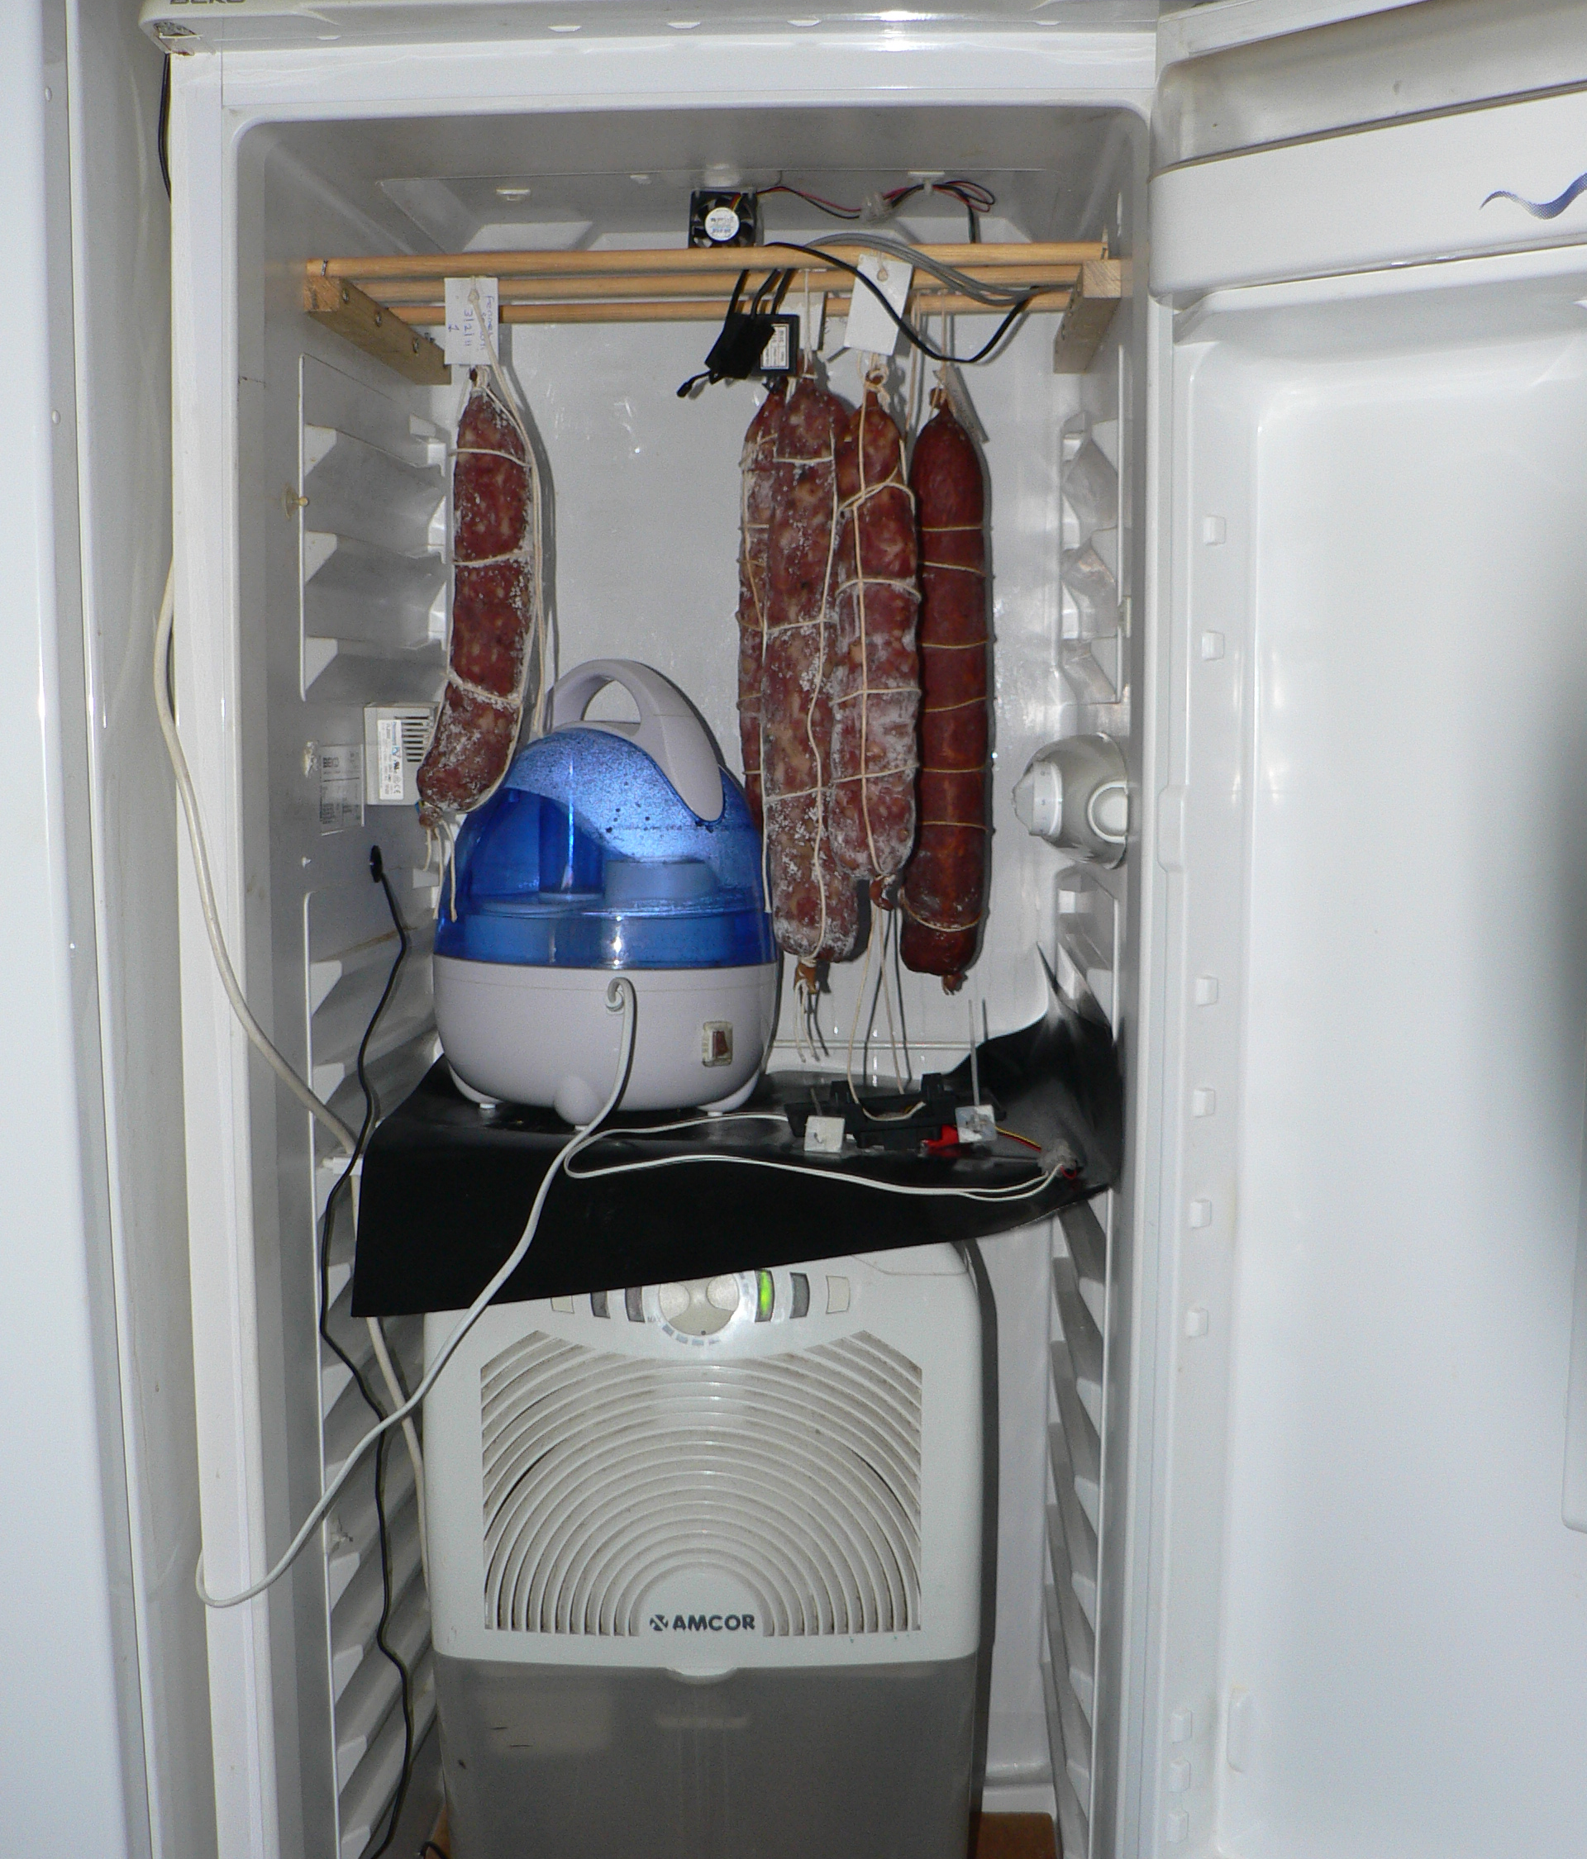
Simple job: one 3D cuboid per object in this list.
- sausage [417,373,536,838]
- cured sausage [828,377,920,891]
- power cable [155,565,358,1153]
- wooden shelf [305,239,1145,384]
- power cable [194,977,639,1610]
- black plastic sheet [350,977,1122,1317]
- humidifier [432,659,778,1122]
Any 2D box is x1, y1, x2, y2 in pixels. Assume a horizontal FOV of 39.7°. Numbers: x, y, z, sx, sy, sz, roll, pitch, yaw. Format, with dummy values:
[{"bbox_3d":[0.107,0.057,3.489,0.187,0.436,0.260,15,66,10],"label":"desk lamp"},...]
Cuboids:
[{"bbox_3d":[-0.184,-0.185,1.269,0.072,0.265,0.052,0,6,4],"label":"sausage"},{"bbox_3d":[0.046,-0.169,1.274,0.053,0.298,0.050,0,6,4],"label":"cured sausage"},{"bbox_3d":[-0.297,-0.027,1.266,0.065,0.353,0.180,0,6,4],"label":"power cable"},{"bbox_3d":[-0.038,-0.382,1.377,0.459,0.031,0.298,0,6,4],"label":"wooden shelf"},{"bbox_3d":[-0.217,0.204,1.290,0.221,0.337,0.200,0,6,4],"label":"power cable"},{"bbox_3d":[-0.032,0.127,1.444,0.459,0.177,0.365,0,6,4],"label":"black plastic sheet"},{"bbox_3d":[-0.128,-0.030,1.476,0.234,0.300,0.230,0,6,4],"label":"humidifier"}]

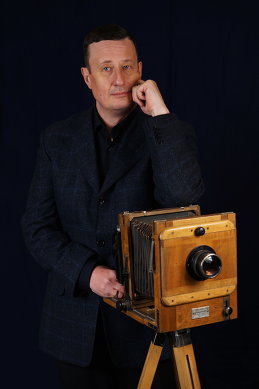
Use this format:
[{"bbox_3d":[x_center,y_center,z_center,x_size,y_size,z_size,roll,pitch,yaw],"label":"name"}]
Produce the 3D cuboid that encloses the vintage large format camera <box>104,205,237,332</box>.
[{"bbox_3d":[0.111,0.175,1.831,0.244,0.264,0.333,-5,7,-30],"label":"vintage large format camera"}]

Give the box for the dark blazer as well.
[{"bbox_3d":[-0.050,0.120,2.120,0.530,0.745,0.370,0,6,8],"label":"dark blazer"}]

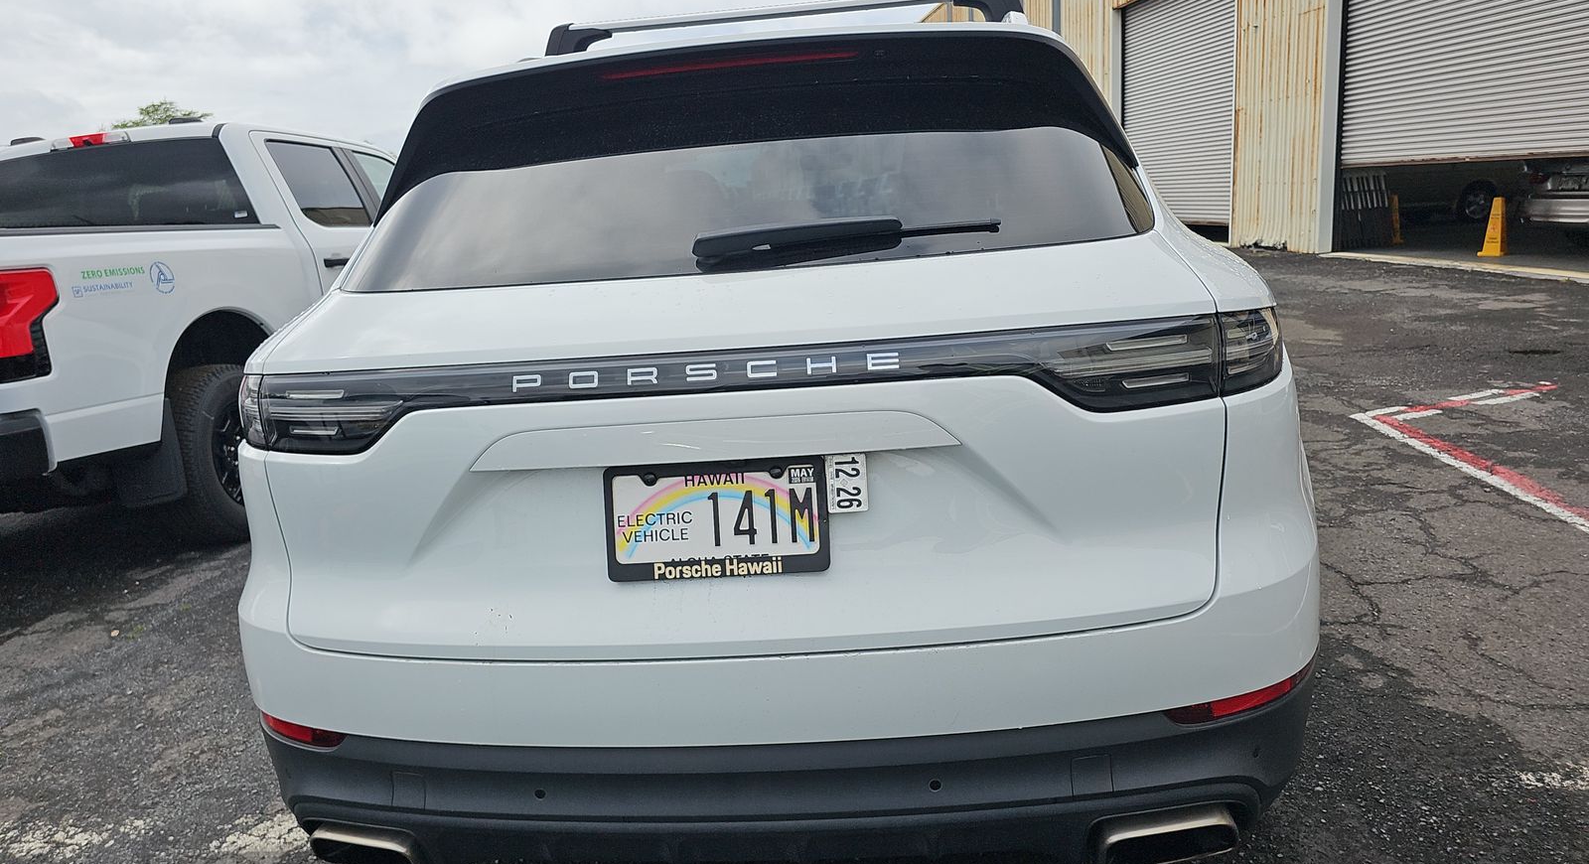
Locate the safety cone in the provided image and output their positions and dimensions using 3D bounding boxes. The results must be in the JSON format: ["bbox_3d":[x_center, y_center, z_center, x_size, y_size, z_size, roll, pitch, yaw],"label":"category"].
[{"bbox_3d":[8.014,-2.340,12.038,0.265,0.660,0.265,-11,15,-29],"label":"safety cone"}]

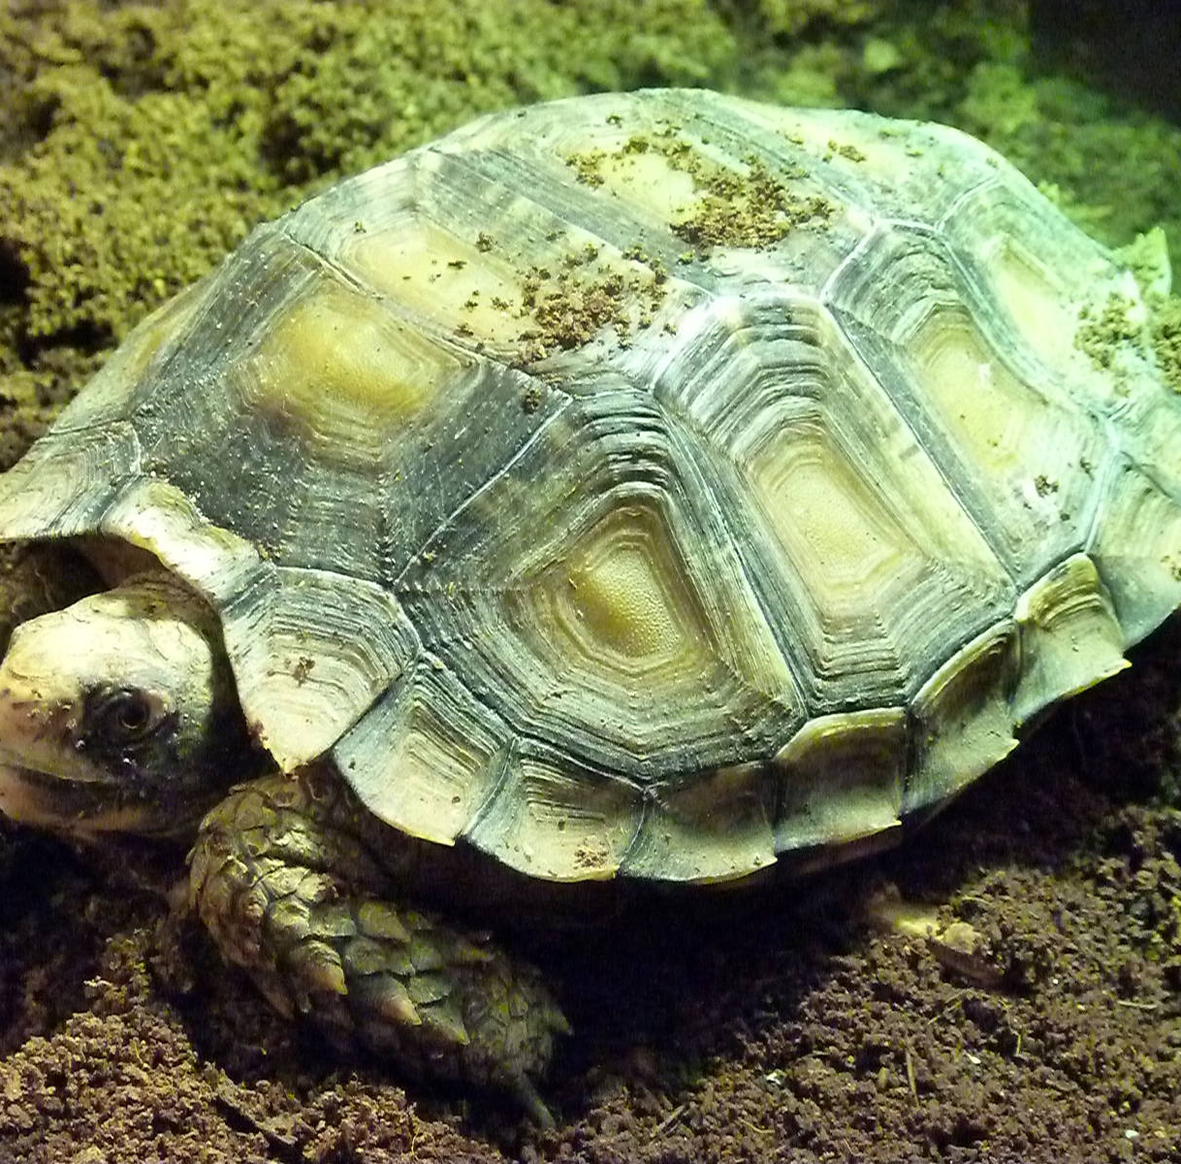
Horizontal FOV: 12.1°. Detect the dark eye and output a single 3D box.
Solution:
[{"bbox_3d":[-0.080,0.023,0.960,0.013,0.010,0.006,4,22,7],"label":"dark eye"}]

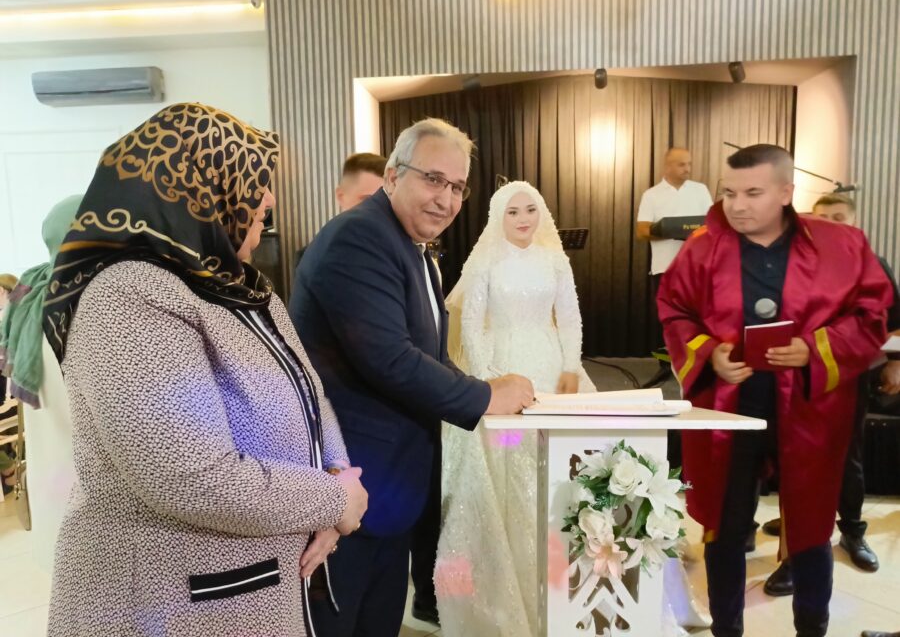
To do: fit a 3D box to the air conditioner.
[{"bbox_3d":[-2.929,-1.933,5.200,0.980,0.300,0.220,-1,6,4],"label":"air conditioner"}]

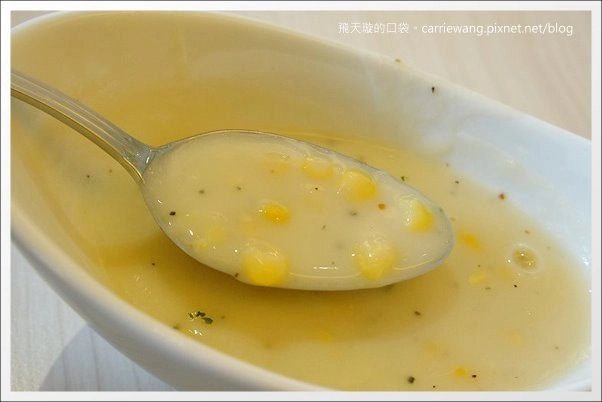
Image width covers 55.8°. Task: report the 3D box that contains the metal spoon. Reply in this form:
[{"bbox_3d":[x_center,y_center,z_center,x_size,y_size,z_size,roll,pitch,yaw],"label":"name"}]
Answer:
[{"bbox_3d":[-0.059,-0.019,0.110,0.195,0.026,0.044,16,46,-10],"label":"metal spoon"}]

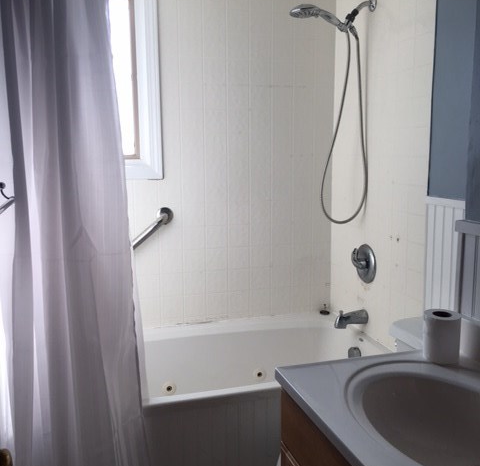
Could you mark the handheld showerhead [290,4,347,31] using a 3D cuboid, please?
[{"bbox_3d":[0.318,-0.864,2.145,0.245,0.105,0.100,-3,9,-16],"label":"handheld showerhead"}]

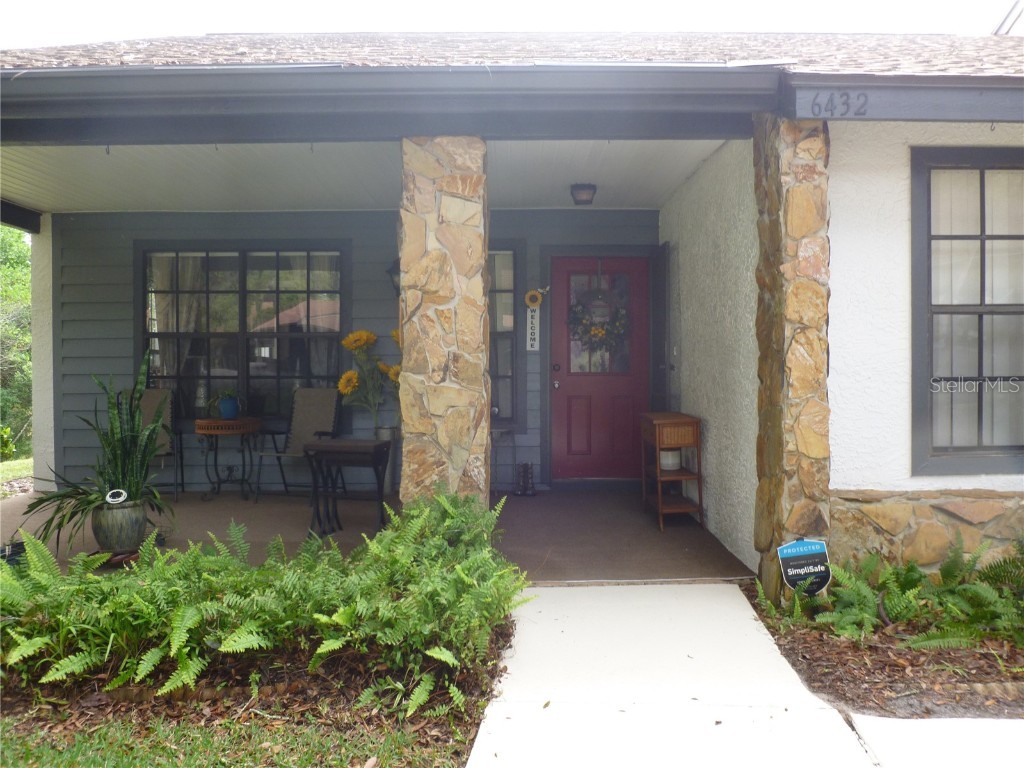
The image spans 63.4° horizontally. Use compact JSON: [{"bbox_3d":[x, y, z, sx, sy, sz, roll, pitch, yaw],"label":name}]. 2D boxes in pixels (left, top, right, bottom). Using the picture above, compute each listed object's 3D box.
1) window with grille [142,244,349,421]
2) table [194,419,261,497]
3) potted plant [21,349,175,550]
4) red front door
[{"bbox_3d":[-2.430,-0.460,7.550,1.900,1.630,0.100,0,1,0],"label":"window with grille"},{"bbox_3d":[-2.475,0.645,7.220,0.560,0.685,0.460,0,1,0],"label":"table"},{"bbox_3d":[-2.489,0.418,5.004,0.920,1.210,0.800,0,2,0],"label":"potted plant"},{"bbox_3d":[0.812,-0.154,7.600,0.915,2.040,0.070,0,1,0],"label":"red front door"}]

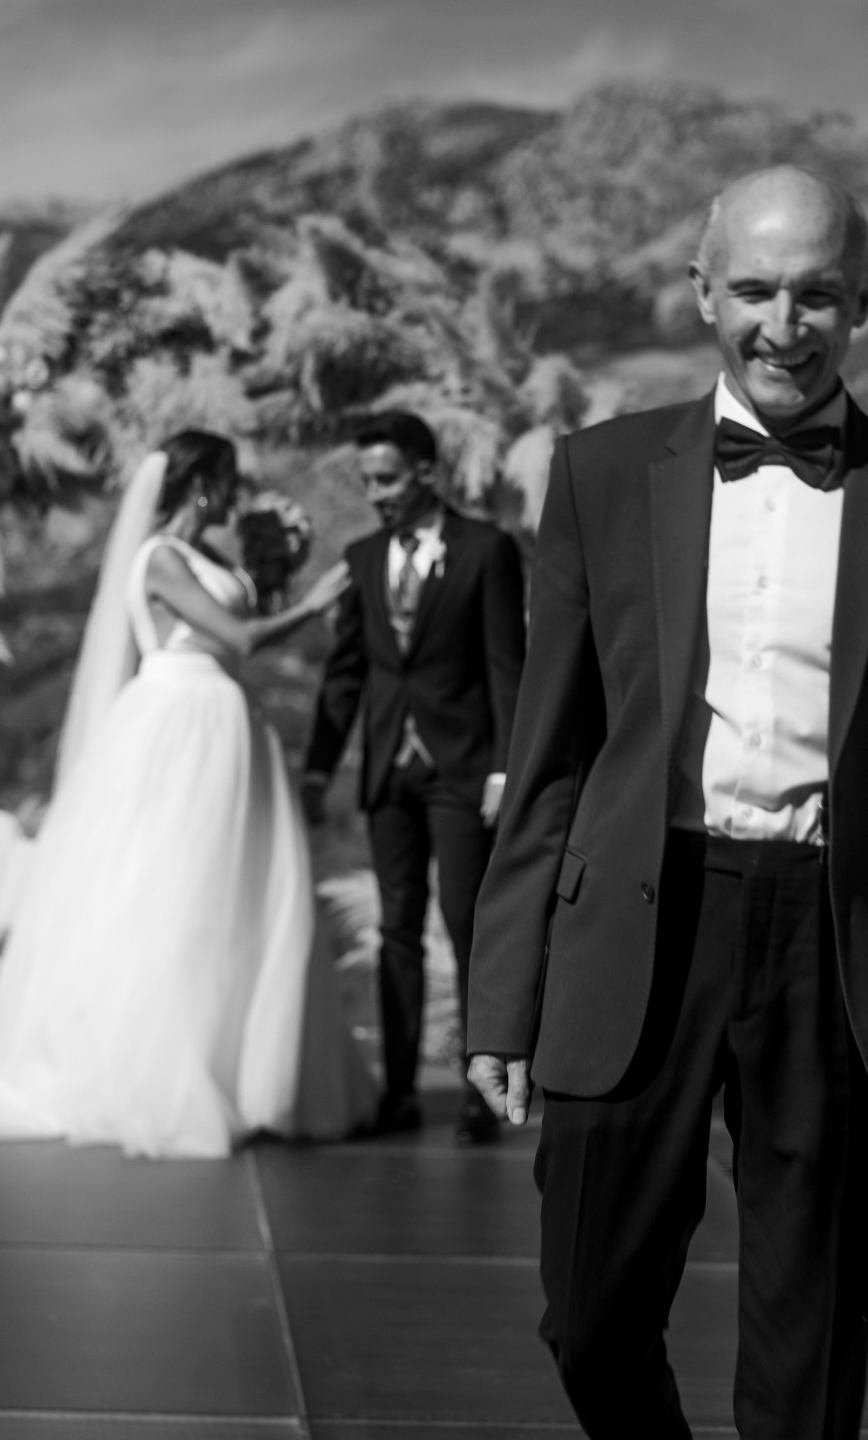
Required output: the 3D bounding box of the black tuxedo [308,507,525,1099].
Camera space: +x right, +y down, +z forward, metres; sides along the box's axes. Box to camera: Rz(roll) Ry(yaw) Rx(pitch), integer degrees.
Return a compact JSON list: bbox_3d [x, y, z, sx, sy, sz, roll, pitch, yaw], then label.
[{"bbox_3d":[-0.041,0.201,8.150,0.530,1.430,0.330,1,2,26],"label":"black tuxedo"}]

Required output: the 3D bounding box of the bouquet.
[{"bbox_3d":[-0.392,-0.410,8.250,0.210,0.310,0.210,-1,2,-37],"label":"bouquet"}]

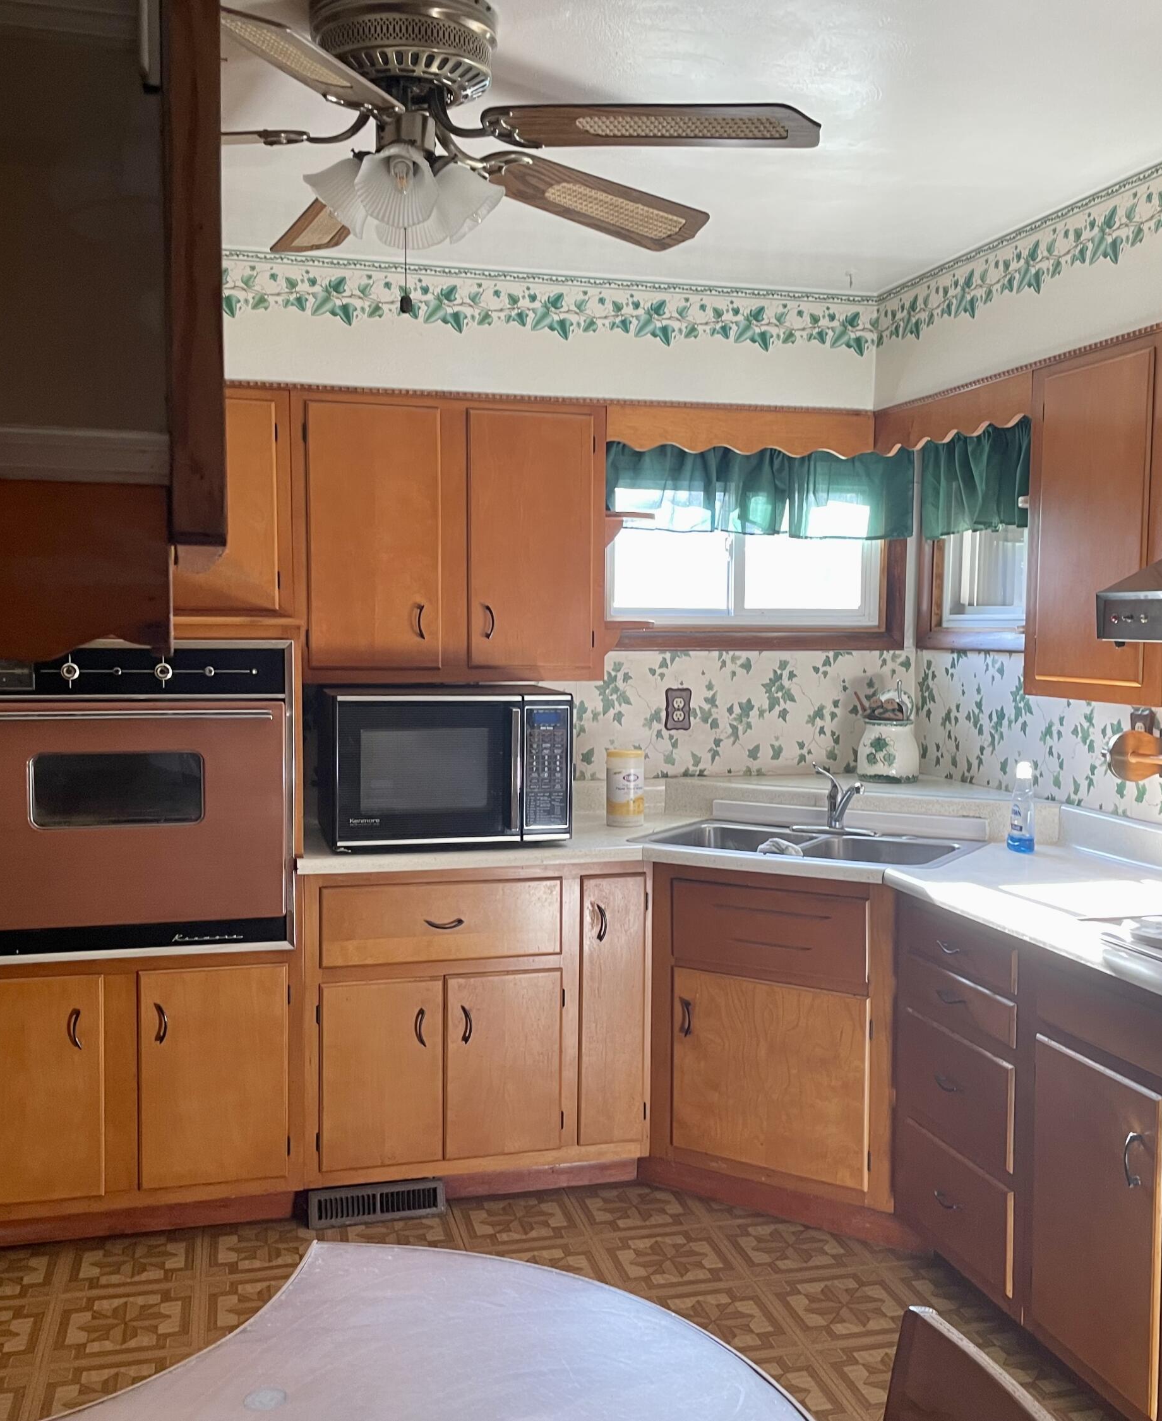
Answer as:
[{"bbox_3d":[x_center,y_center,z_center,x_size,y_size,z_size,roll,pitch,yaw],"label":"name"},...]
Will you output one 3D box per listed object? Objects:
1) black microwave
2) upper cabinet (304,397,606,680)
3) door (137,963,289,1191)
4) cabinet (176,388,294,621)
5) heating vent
[{"bbox_3d":[-0.369,0.139,3.821,0.605,0.387,0.440,-1,4,-15],"label":"black microwave"},{"bbox_3d":[-0.373,-0.459,3.920,0.828,0.747,0.326,-1,4,-15],"label":"upper cabinet"},{"bbox_3d":[-0.880,0.876,3.413,0.343,0.522,0.022,0,3,-15],"label":"door"},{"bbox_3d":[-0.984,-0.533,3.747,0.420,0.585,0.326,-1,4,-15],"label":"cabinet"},{"bbox_3d":[-0.512,1.221,3.572,0.341,0.096,0.070,-1,4,-15],"label":"heating vent"}]

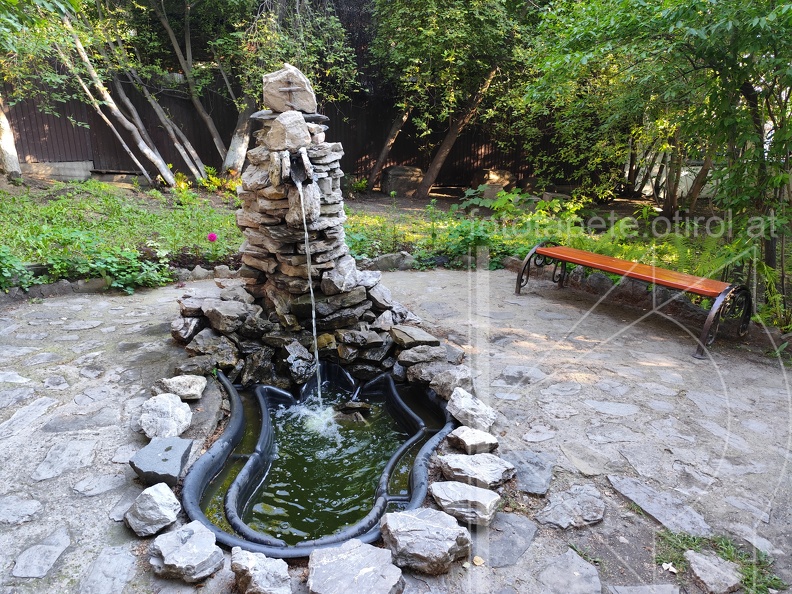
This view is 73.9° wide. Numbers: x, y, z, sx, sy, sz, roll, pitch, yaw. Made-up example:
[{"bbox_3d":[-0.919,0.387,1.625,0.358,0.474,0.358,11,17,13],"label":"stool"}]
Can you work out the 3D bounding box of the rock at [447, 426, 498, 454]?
[{"bbox_3d":[0.392,0.746,2.724,0.230,0.100,0.145,8,18,21],"label":"rock"}]

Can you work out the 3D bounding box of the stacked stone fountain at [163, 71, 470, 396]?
[{"bbox_3d":[-0.675,-0.594,3.798,2.150,2.050,1.500,-1,15,0],"label":"stacked stone fountain"}]

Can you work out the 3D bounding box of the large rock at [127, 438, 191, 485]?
[{"bbox_3d":[-1.084,0.758,2.436,0.246,0.123,0.294,-4,15,-10],"label":"large rock"}]

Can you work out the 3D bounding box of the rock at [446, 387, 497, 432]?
[{"bbox_3d":[0.426,0.644,2.995,0.175,0.135,0.320,-8,19,-27],"label":"rock"}]

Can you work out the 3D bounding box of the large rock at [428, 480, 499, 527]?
[{"bbox_3d":[0.301,0.880,2.259,0.285,0.110,0.170,9,19,26],"label":"large rock"}]

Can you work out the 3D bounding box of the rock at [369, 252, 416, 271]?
[{"bbox_3d":[-0.026,-0.461,6.861,0.612,0.217,0.319,-1,15,0],"label":"rock"}]

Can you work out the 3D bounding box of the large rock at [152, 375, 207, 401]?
[{"bbox_3d":[-1.331,0.556,3.244,0.302,0.121,0.174,-4,15,-10],"label":"large rock"}]

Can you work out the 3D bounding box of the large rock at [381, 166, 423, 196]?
[{"bbox_3d":[0.156,-2.742,12.600,0.980,0.690,0.750,1,15,8],"label":"large rock"}]

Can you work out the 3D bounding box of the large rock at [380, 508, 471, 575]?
[{"bbox_3d":[0.113,0.931,2.008,0.320,0.150,0.225,7,18,19],"label":"large rock"}]

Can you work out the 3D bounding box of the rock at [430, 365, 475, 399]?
[{"bbox_3d":[0.362,0.541,3.267,0.245,0.165,0.190,6,18,17],"label":"rock"}]

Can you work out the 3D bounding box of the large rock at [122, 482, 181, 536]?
[{"bbox_3d":[-0.959,0.836,2.080,0.202,0.144,0.185,-7,15,-19],"label":"large rock"}]

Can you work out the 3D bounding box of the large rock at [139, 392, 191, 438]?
[{"bbox_3d":[-1.219,0.631,2.793,0.249,0.197,0.244,-5,15,-15],"label":"large rock"}]

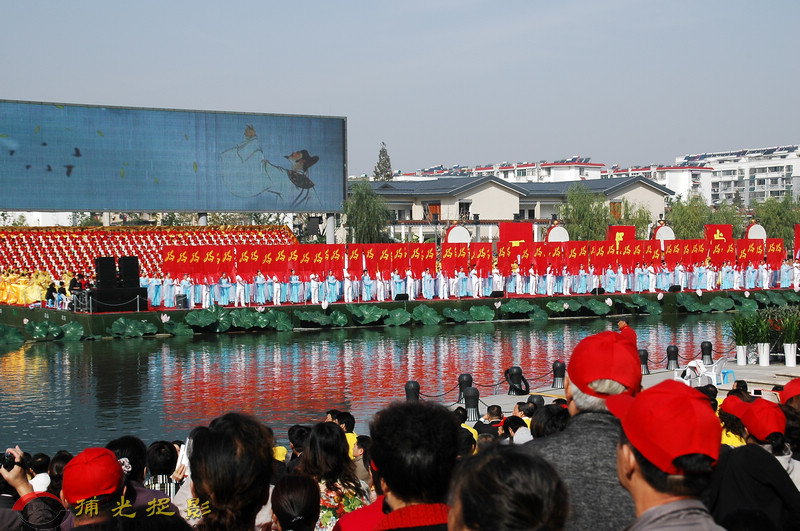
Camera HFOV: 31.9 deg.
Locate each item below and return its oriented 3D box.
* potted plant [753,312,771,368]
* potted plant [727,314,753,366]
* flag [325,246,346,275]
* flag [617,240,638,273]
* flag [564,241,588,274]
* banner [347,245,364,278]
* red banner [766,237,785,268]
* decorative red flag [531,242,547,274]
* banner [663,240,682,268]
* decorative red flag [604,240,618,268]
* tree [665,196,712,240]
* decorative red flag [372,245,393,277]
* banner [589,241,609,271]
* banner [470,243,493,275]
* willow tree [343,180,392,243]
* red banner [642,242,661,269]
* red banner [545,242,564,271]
[{"bbox_3d":[11.843,2.424,45.800,0.640,1.770,0.640,-1,2,-23],"label":"potted plant"},{"bbox_3d":[11.761,2.624,48.500,0.850,1.728,0.800,0,2,0],"label":"potted plant"},{"bbox_3d":[-3.325,-0.226,72.057,1.181,1.722,0.100,-1,2,-27],"label":"flag"},{"bbox_3d":[13.019,-0.515,80.000,1.440,1.830,0.150,-1,2,-23],"label":"flag"},{"bbox_3d":[10.042,-0.405,79.536,1.556,1.928,0.100,-1,2,-27],"label":"flag"},{"bbox_3d":[-2.276,-0.179,71.500,0.960,1.790,0.150,-1,2,-23],"label":"banner"},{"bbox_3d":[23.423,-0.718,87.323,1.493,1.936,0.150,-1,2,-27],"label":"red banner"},{"bbox_3d":[7.752,-0.421,78.252,1.006,1.799,0.100,-1,2,-27],"label":"decorative red flag"},{"bbox_3d":[16.042,-0.601,82.000,1.240,1.730,0.150,-1,2,-23],"label":"banner"},{"bbox_3d":[12.027,-0.569,79.500,0.910,1.710,0.150,-1,2,-23],"label":"decorative red flag"},{"bbox_3d":[21.049,-2.043,102.000,3.700,6.200,3.700,-1,2,-23],"label":"tree"},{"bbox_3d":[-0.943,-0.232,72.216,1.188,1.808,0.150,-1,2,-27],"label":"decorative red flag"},{"bbox_3d":[11.402,-0.486,80.300,1.320,1.824,0.100,-1,2,-27],"label":"banner"},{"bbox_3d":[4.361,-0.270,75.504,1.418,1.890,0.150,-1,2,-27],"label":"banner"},{"bbox_3d":[-2.050,-2.186,91.000,3.400,6.693,3.400,0,2,0],"label":"willow tree"},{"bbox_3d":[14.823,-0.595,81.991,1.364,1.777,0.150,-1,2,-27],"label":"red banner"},{"bbox_3d":[8.565,-0.443,77.500,1.230,1.660,0.150,-1,2,-23],"label":"red banner"}]

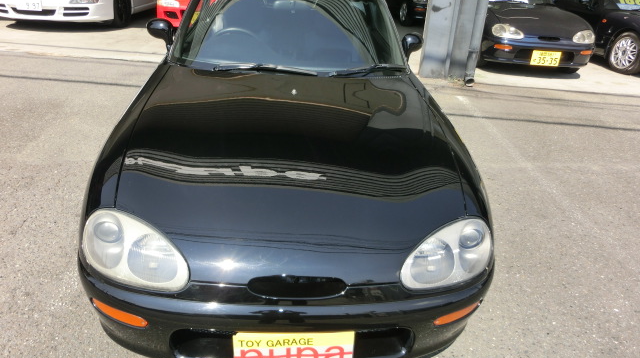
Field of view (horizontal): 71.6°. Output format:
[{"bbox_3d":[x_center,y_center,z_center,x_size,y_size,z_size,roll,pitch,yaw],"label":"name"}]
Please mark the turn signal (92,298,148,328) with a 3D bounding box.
[{"bbox_3d":[-0.566,0.377,1.246,0.197,0.042,0.050,14,30,16],"label":"turn signal"}]

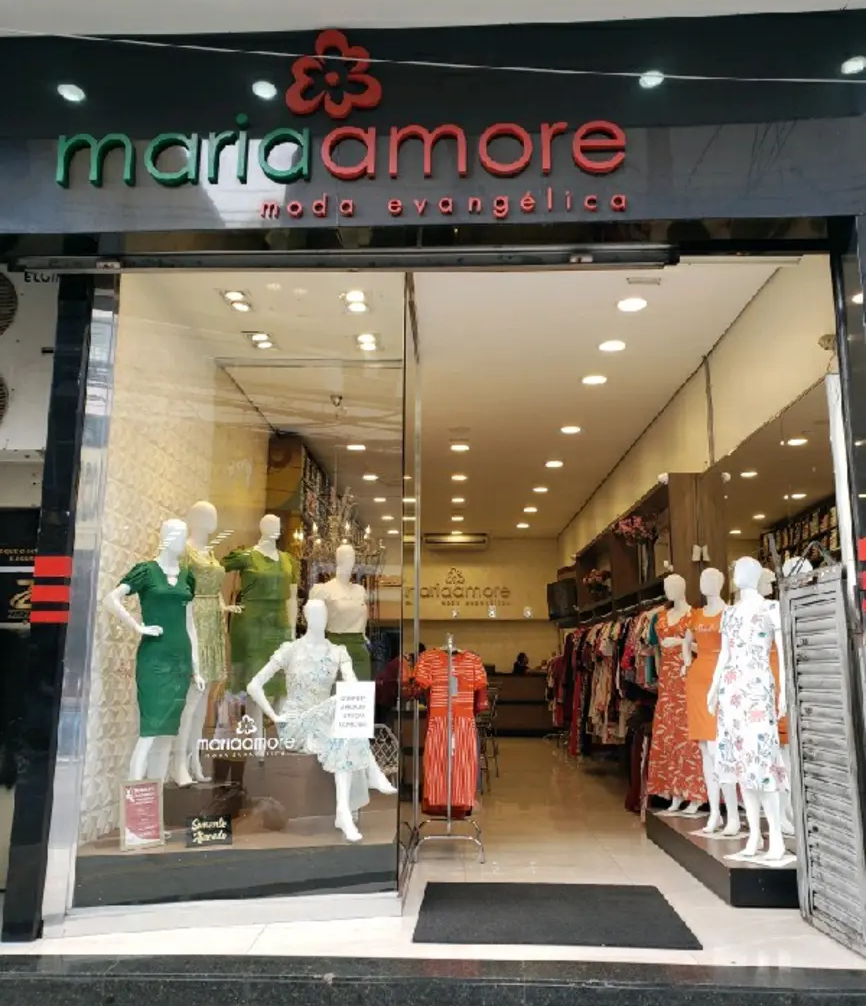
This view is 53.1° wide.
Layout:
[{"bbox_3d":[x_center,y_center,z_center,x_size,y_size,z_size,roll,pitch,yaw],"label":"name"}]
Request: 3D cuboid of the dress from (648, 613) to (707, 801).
[{"bbox_3d":[1.897,1.556,6.708,0.440,1.480,0.350,-9,-14,42],"label":"dress"}]

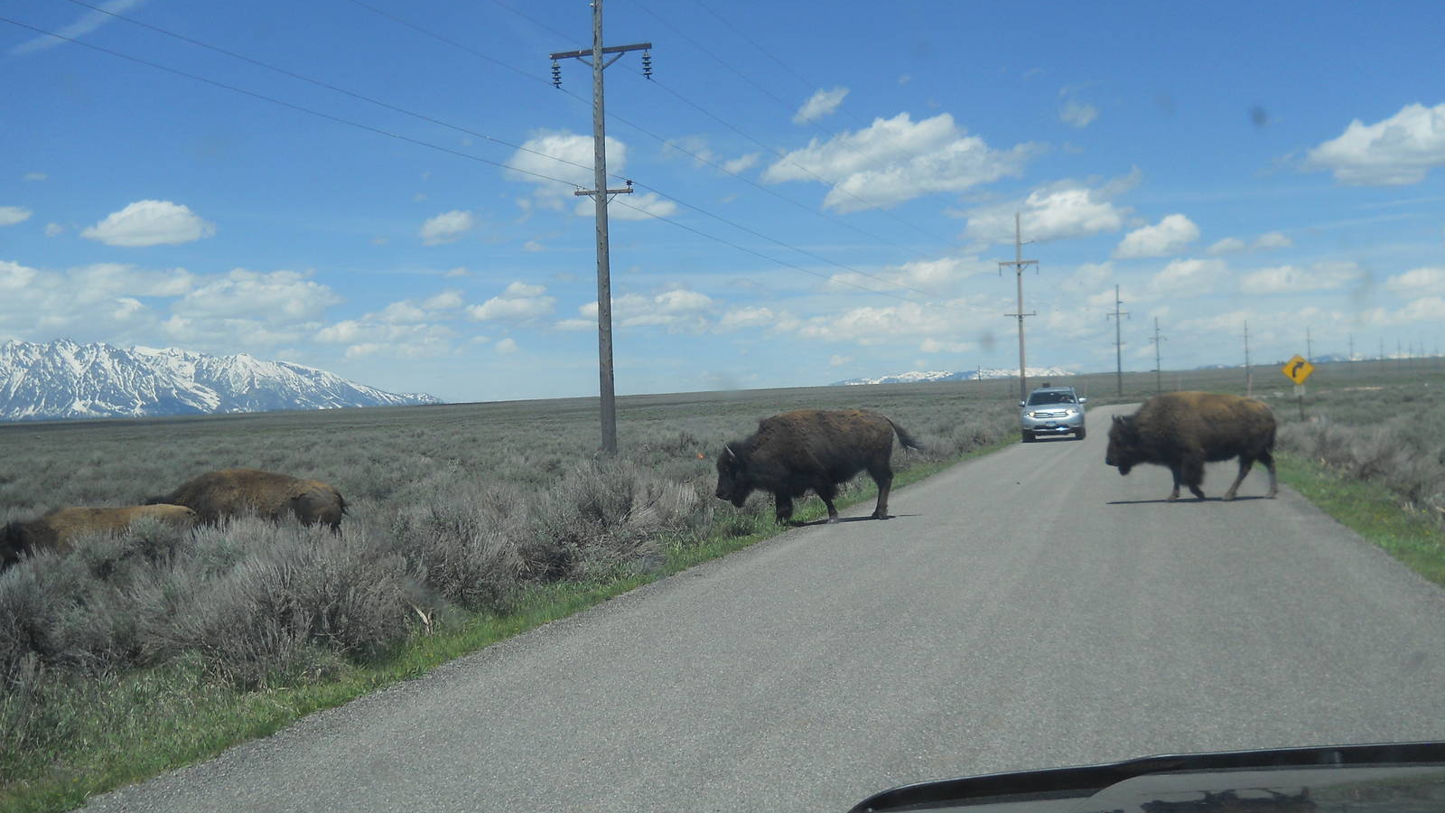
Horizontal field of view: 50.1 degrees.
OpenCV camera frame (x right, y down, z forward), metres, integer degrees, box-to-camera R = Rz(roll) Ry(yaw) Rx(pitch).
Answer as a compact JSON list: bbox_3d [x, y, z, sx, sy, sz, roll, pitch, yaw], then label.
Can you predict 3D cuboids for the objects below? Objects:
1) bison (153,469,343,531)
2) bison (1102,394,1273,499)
[{"bbox_3d":[-5.520,1.290,18.000,2.250,1.150,0.820,-2,0,5],"label":"bison"},{"bbox_3d":[6.575,0.553,21.600,2.330,1.510,0.800,-2,0,5],"label":"bison"}]

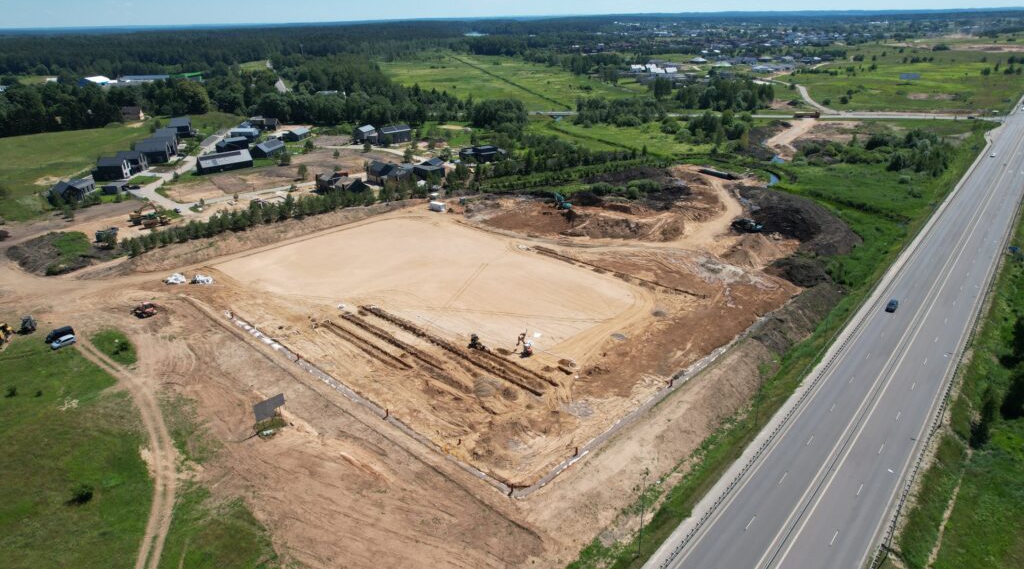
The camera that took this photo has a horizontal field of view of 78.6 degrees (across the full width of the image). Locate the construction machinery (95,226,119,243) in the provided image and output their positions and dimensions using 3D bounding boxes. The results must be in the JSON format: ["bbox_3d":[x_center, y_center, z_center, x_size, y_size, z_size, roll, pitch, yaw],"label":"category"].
[{"bbox_3d":[-131.250,-16.270,202.530,2.500,3.200,6.300,18,29,37],"label":"construction machinery"}]

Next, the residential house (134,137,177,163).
[{"bbox_3d":[-176.700,-66.830,311.120,14.000,8.800,19.000,-4,23,-8],"label":"residential house"}]

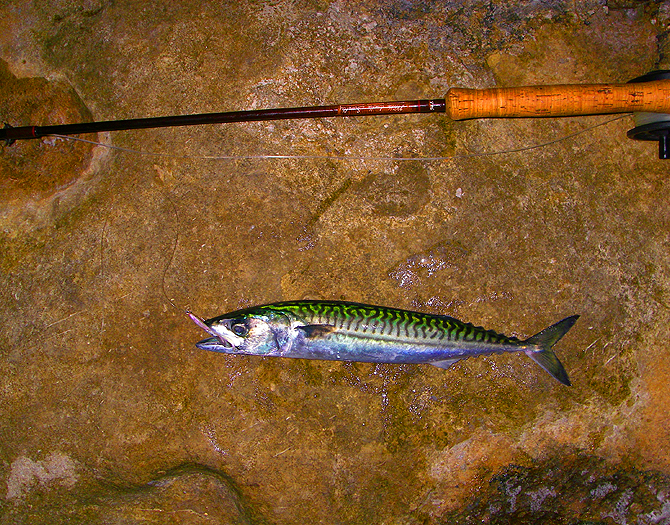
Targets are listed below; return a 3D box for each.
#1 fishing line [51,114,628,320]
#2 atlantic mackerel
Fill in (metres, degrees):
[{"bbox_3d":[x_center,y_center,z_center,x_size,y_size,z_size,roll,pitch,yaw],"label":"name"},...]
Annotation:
[{"bbox_3d":[0.004,-0.038,0.690,0.510,0.035,0.183,0,87,0],"label":"fishing line"},{"bbox_3d":[0.047,0.073,0.690,0.345,0.042,0.077,1,87,0],"label":"atlantic mackerel"}]

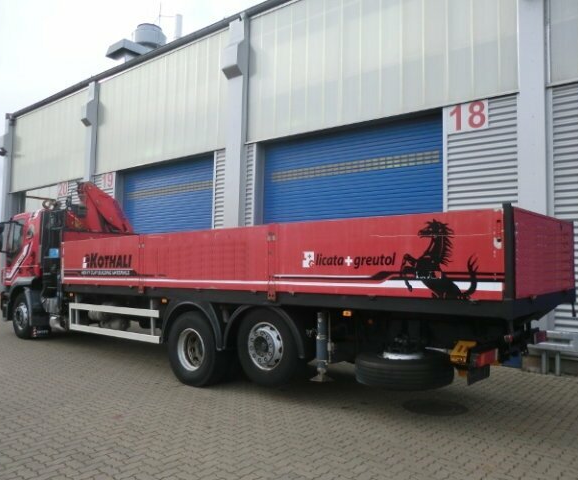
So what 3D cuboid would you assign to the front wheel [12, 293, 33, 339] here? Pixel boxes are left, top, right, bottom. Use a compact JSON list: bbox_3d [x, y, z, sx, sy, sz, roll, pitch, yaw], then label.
[{"bbox_3d":[-5.951,1.756,11.367,1.017,1.017,0.300,-3,-4,41],"label":"front wheel"}]

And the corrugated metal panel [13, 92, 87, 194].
[{"bbox_3d":[-9.311,-3.630,19.233,6.340,3.196,0.120,-2,-4,39],"label":"corrugated metal panel"}]

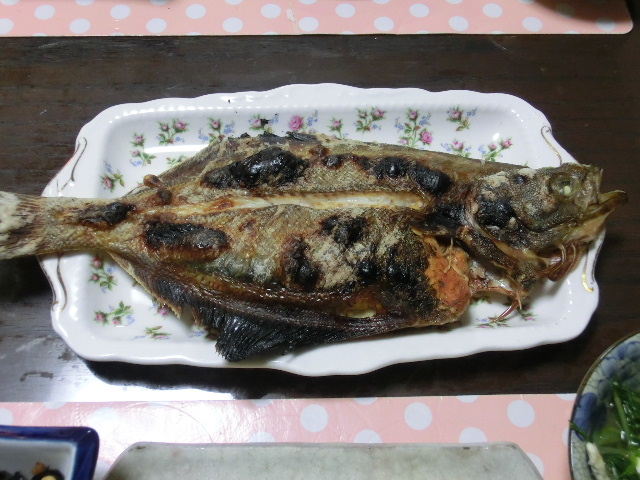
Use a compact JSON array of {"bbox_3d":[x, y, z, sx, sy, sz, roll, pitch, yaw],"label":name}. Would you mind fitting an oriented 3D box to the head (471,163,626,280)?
[{"bbox_3d":[0.134,-0.011,0.458,0.086,0.042,0.064,-2,59,-3],"label":"head"}]

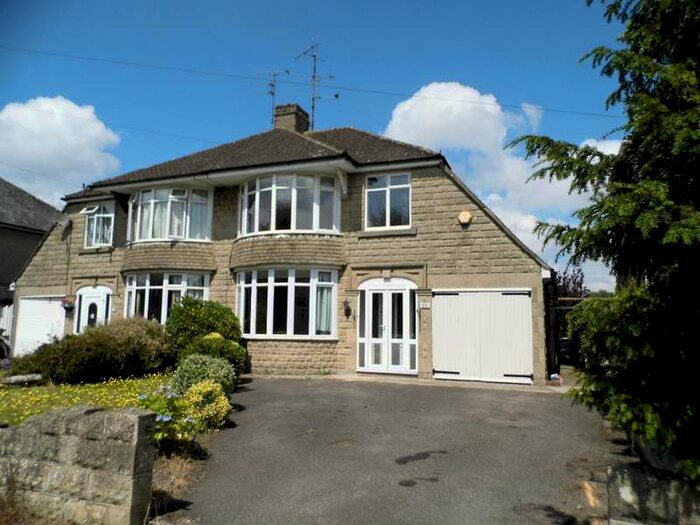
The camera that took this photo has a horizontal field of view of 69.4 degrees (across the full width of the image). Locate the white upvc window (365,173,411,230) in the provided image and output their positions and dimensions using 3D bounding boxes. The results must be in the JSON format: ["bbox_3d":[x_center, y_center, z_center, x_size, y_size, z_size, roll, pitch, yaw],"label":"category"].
[{"bbox_3d":[0.964,-1.508,12.703,1.187,1.424,0.120,-2,-7,21],"label":"white upvc window"}]

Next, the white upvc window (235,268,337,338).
[{"bbox_3d":[-1.856,1.098,13.118,3.070,1.740,0.720,-2,-7,21],"label":"white upvc window"}]

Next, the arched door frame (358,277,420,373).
[{"bbox_3d":[0.920,1.535,12.359,1.533,2.312,0.140,-2,-7,21],"label":"arched door frame"}]

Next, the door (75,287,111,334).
[{"bbox_3d":[-8.044,1.884,15.858,1.533,2.312,0.140,-2,-7,21],"label":"door"}]

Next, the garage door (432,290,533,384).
[{"bbox_3d":[2.995,1.646,11.516,2.196,2.078,0.120,-2,-7,21],"label":"garage door"}]

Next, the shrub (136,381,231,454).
[{"bbox_3d":[-1.949,1.760,5.948,1.060,0.750,1.000,-2,-7,21],"label":"shrub"}]

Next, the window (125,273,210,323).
[{"bbox_3d":[-5.524,1.241,14.550,3.070,1.740,0.720,-2,-7,21],"label":"window"}]

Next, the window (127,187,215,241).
[{"bbox_3d":[-5.527,-1.302,14.853,3.110,1.540,0.720,-2,-7,21],"label":"window"}]

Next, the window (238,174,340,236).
[{"bbox_3d":[-1.821,-1.446,13.406,3.110,1.540,0.720,-2,-7,21],"label":"window"}]

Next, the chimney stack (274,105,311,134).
[{"bbox_3d":[-2.092,-5.024,18.545,0.840,1.130,1.180,-2,-7,21],"label":"chimney stack"}]

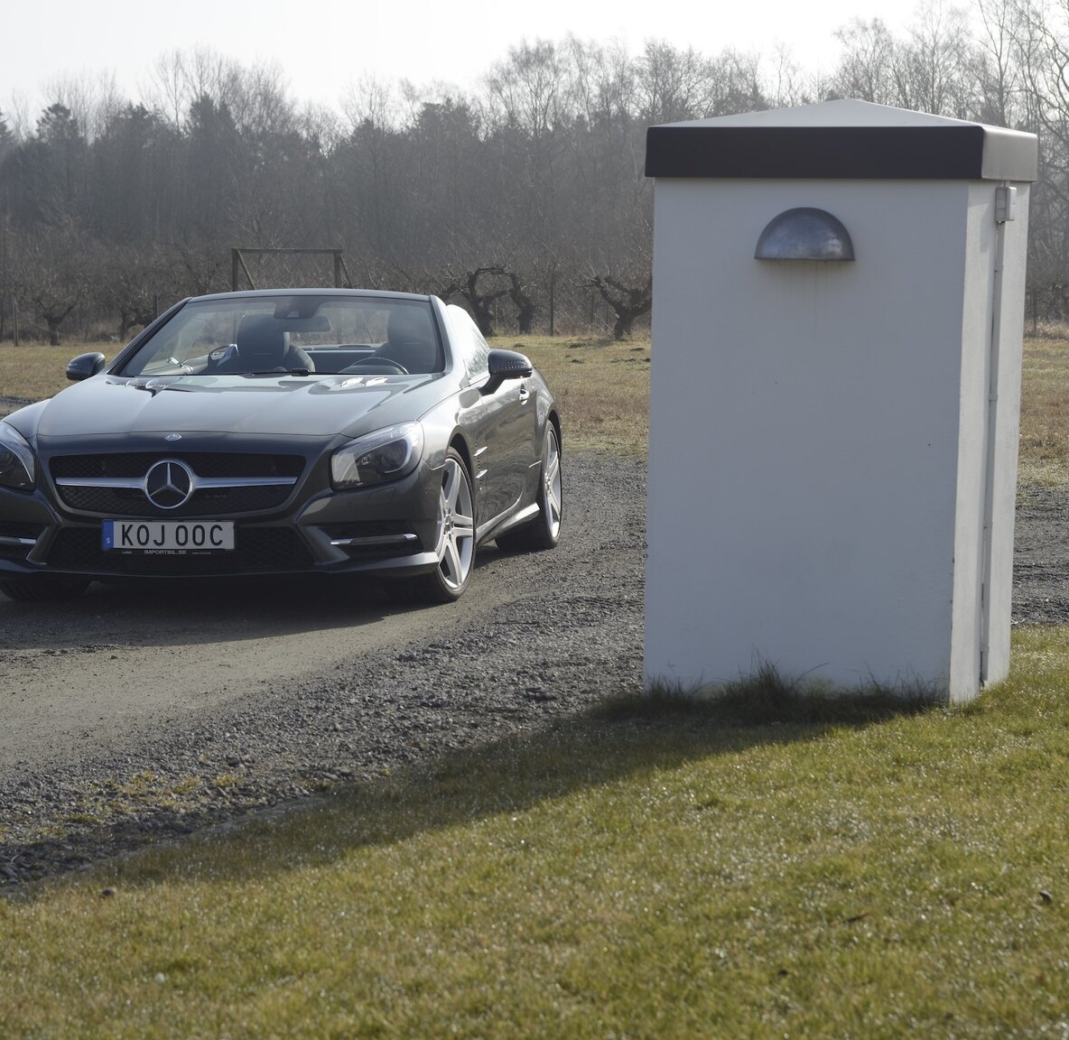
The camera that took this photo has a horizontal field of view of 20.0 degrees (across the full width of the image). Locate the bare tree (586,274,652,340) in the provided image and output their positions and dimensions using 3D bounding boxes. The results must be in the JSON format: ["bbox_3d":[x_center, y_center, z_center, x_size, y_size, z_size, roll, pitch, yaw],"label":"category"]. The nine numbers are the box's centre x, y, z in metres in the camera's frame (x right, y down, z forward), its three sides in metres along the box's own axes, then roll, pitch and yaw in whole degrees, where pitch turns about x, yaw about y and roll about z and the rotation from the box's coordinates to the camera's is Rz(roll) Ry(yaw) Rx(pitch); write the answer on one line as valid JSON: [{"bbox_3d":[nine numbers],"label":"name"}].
[{"bbox_3d":[2.210,-5.035,71.000,1.950,1.680,1.700,0,4,0],"label":"bare tree"}]

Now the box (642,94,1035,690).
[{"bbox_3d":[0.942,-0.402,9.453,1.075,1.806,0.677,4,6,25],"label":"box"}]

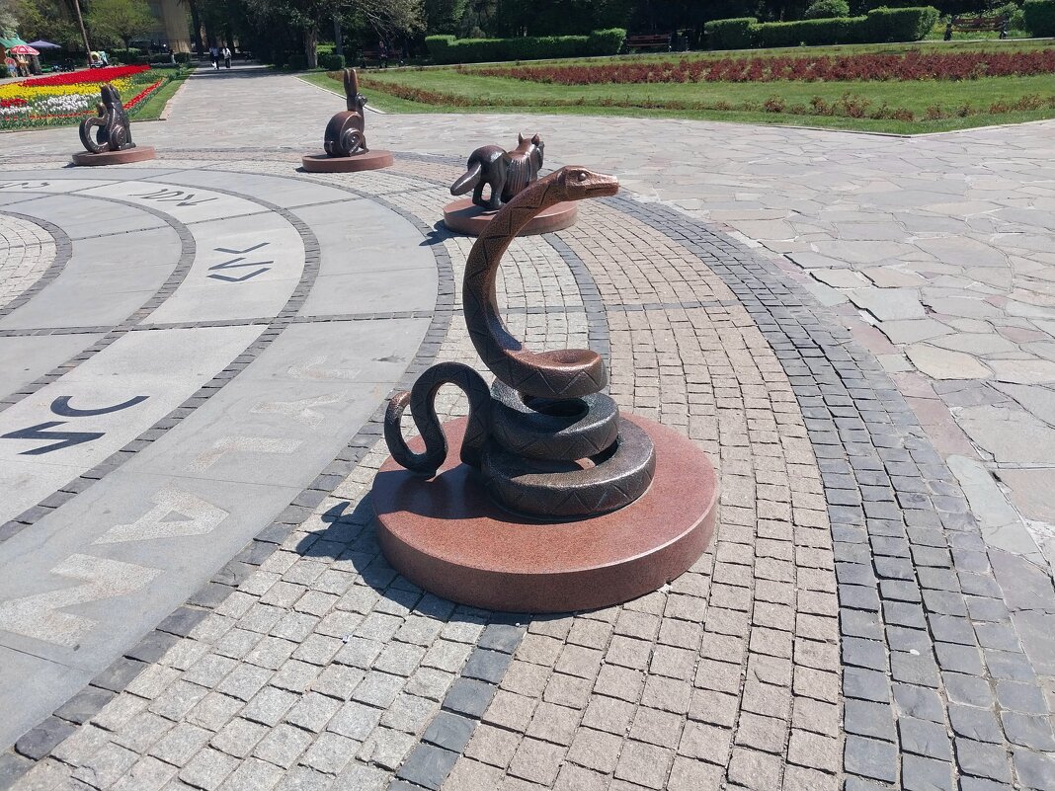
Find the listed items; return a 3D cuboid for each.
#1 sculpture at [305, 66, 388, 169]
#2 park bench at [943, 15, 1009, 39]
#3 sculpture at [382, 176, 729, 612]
[{"bbox_3d":[-2.252,-3.397,9.699,1.084,1.130,1.084,19,32,38],"label":"sculpture"},{"bbox_3d":[18.397,-15.003,32.318,0.650,0.900,2.212,-22,31,-36],"label":"park bench"},{"bbox_3d":[0.034,-0.133,2.394,1.084,1.100,1.084,3,25,13],"label":"sculpture"}]

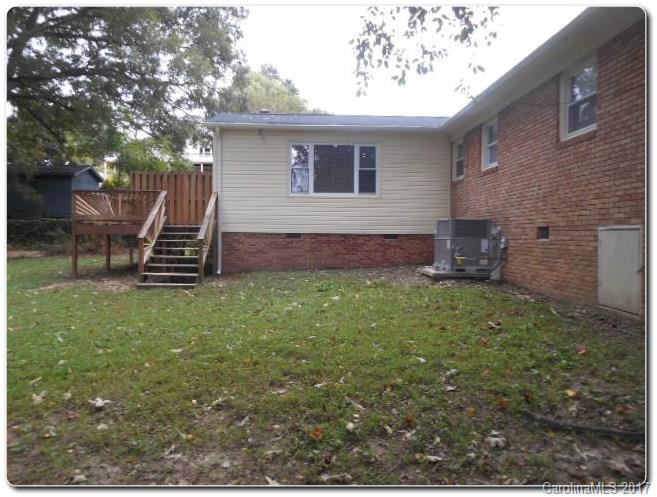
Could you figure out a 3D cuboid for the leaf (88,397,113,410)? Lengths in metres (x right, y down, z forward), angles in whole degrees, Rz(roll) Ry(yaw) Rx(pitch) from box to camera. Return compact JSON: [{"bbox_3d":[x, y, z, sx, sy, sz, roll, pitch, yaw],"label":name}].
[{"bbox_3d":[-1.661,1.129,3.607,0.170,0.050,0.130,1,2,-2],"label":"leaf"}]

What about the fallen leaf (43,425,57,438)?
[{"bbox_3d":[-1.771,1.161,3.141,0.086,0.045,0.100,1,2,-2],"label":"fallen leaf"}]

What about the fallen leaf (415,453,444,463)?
[{"bbox_3d":[0.560,1.158,2.743,0.161,0.020,0.110,1,2,-2],"label":"fallen leaf"}]

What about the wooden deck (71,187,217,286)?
[{"bbox_3d":[-4.599,-0.354,13.304,3.684,2.243,5.550,1,2,-2],"label":"wooden deck"}]

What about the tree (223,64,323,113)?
[{"bbox_3d":[-4.016,-6.561,34.726,7.200,12.564,7.200,1,2,-2],"label":"tree"}]

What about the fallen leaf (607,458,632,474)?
[{"bbox_3d":[1.528,1.141,2.590,0.122,0.040,0.120,1,2,-2],"label":"fallen leaf"}]

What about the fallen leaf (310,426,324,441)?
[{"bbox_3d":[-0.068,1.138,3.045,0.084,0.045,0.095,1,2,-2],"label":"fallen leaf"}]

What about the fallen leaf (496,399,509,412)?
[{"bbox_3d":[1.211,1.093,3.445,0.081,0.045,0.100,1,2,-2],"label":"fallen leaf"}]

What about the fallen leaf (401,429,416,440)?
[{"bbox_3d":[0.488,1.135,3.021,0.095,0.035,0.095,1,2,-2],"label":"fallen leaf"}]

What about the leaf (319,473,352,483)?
[{"bbox_3d":[0.041,1.178,2.547,0.160,0.020,0.110,1,2,-2],"label":"leaf"}]

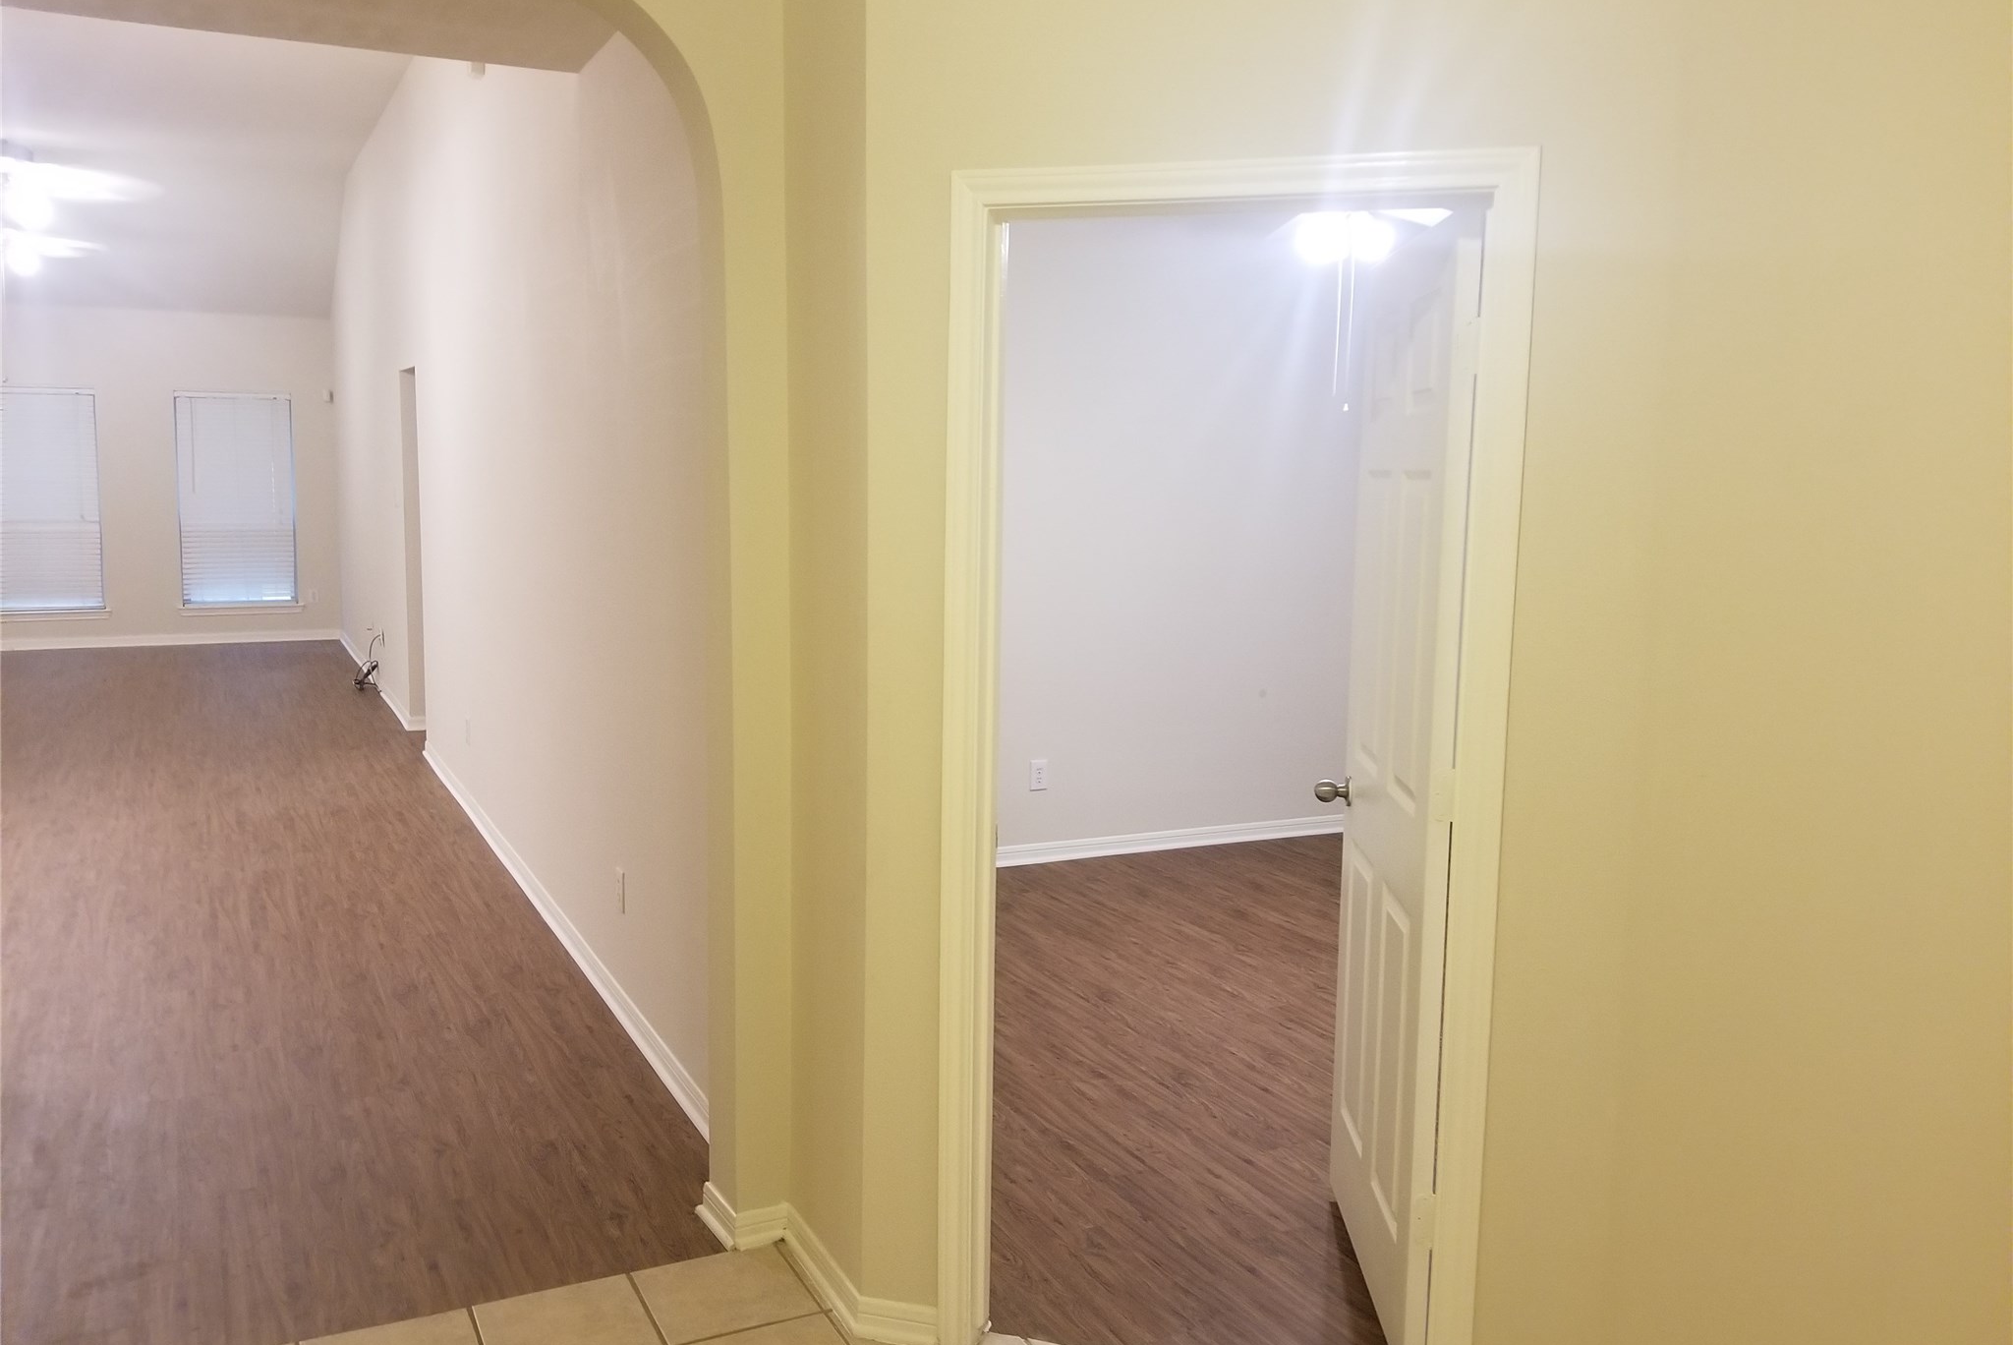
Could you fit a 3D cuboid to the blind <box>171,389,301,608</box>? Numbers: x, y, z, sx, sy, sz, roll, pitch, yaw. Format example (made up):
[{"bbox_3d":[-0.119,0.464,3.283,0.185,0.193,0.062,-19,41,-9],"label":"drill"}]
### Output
[{"bbox_3d":[-6.808,-1.524,13.377,0.902,1.865,0.060,-2,7,-26],"label":"blind"}]

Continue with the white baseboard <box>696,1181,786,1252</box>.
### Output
[{"bbox_3d":[-0.574,1.155,3.253,0.140,0.076,0.210,-2,7,-26],"label":"white baseboard"}]

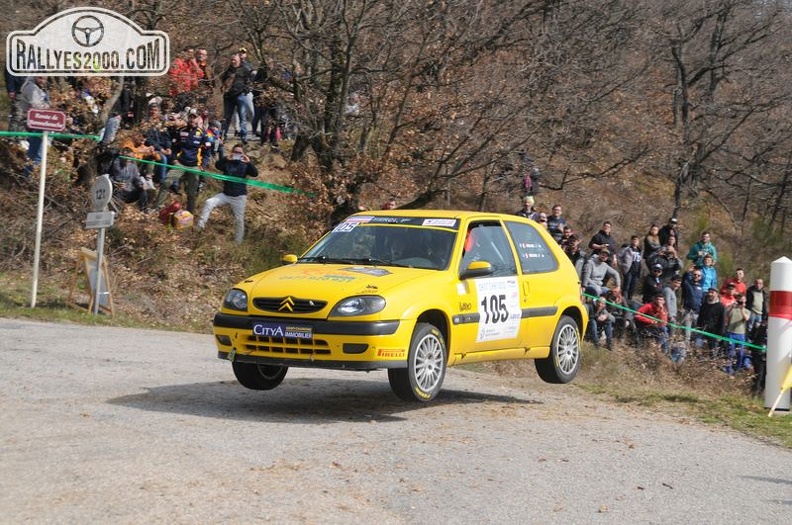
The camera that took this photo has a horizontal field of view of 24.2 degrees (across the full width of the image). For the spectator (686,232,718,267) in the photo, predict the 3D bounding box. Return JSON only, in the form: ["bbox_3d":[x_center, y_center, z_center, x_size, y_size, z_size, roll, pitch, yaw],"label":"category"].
[{"bbox_3d":[6.873,0.173,41.500,0.700,1.740,0.450,3,1,5],"label":"spectator"}]

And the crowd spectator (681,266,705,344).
[{"bbox_3d":[6.397,0.986,39.718,0.600,1.760,0.420,3,1,7],"label":"crowd spectator"}]

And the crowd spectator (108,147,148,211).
[{"bbox_3d":[-4.647,-1.436,32.012,0.600,1.120,0.780,2,1,-23],"label":"crowd spectator"}]

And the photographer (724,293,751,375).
[{"bbox_3d":[7.443,1.541,40.017,0.620,1.740,0.480,3,1,12],"label":"photographer"}]

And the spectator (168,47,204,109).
[{"bbox_3d":[-4.155,-3.406,36.517,0.620,1.740,0.450,3,1,-20],"label":"spectator"}]

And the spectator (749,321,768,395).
[{"bbox_3d":[7.499,1.975,38.000,0.520,1.580,0.420,3,1,14],"label":"spectator"}]

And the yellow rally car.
[{"bbox_3d":[0.139,0.291,14.520,1.660,1.410,3.720,2,1,30],"label":"yellow rally car"}]

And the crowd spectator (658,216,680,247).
[{"bbox_3d":[6.108,-0.131,41.500,0.560,1.740,0.400,3,1,-6],"label":"crowd spectator"}]

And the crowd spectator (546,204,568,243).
[{"bbox_3d":[3.752,-0.476,43.019,0.550,1.730,0.380,2,1,-12],"label":"crowd spectator"}]

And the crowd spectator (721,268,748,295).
[{"bbox_3d":[7.319,0.990,40.000,0.600,1.720,0.420,3,1,-6],"label":"crowd spectator"}]

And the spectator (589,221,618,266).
[{"bbox_3d":[4.790,-0.071,42.519,0.620,1.750,0.420,2,1,-12],"label":"spectator"}]

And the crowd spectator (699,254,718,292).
[{"bbox_3d":[6.911,0.628,41.017,0.520,1.660,0.360,3,1,12],"label":"crowd spectator"}]

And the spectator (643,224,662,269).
[{"bbox_3d":[5.992,-0.067,43.018,0.480,1.640,0.400,2,1,-27],"label":"spectator"}]

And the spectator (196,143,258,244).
[{"bbox_3d":[-2.786,-1.133,30.500,1.000,1.670,0.580,3,1,-7],"label":"spectator"}]

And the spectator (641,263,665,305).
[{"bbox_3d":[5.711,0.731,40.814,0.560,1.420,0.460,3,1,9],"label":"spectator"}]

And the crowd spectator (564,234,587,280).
[{"bbox_3d":[3.609,0.291,37.500,0.600,1.700,0.450,3,1,-6],"label":"crowd spectator"}]

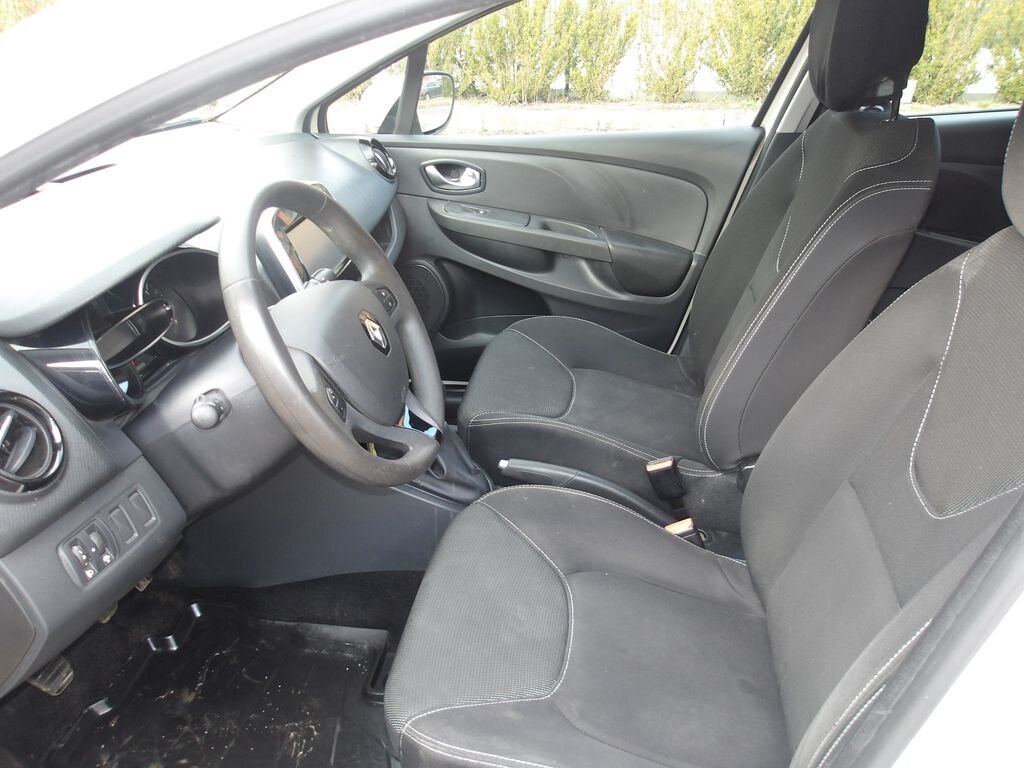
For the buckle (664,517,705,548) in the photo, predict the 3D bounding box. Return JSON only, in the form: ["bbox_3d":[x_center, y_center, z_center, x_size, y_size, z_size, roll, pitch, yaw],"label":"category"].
[{"bbox_3d":[0.277,0.254,1.257,0.047,0.073,0.029,-22,33,14],"label":"buckle"}]

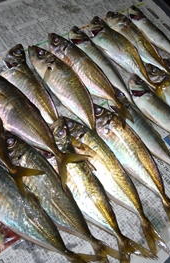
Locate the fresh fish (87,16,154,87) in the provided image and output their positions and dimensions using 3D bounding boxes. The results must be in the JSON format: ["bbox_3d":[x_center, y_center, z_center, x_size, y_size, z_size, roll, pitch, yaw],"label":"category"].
[{"bbox_3d":[0.056,-0.109,0.402,0.048,0.024,0.161,-30,73,-24],"label":"fresh fish"}]

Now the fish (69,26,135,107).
[{"bbox_3d":[0.029,-0.091,0.399,0.034,0.022,0.176,-31,72,-25],"label":"fish"}]

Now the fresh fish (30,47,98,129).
[{"bbox_3d":[-0.019,-0.056,0.371,0.044,0.023,0.176,-31,72,-25],"label":"fresh fish"}]

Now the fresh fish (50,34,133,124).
[{"bbox_3d":[0.007,-0.074,0.373,0.040,0.024,0.171,-33,74,-25],"label":"fresh fish"}]

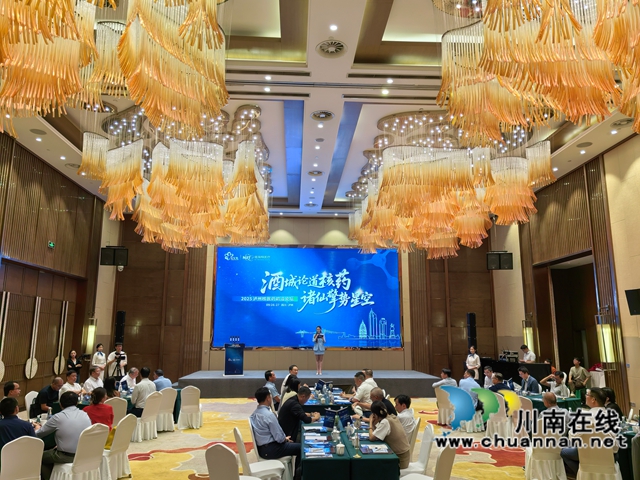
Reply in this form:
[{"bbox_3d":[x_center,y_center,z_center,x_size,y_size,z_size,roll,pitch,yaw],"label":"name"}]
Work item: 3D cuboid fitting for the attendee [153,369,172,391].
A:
[{"bbox_3d":[-3.542,3.530,11.078,0.540,1.280,0.780,8,-13,-36],"label":"attendee"}]

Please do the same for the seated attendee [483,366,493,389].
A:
[{"bbox_3d":[3.808,3.541,11.270,0.750,1.280,0.500,7,-13,-32],"label":"seated attendee"}]

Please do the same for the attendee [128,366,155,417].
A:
[{"bbox_3d":[-3.755,3.349,10.337,0.540,1.360,0.780,7,-13,-32],"label":"attendee"}]

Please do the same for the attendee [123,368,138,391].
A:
[{"bbox_3d":[-4.151,3.440,10.864,0.750,1.260,0.500,-5,-12,27],"label":"attendee"}]

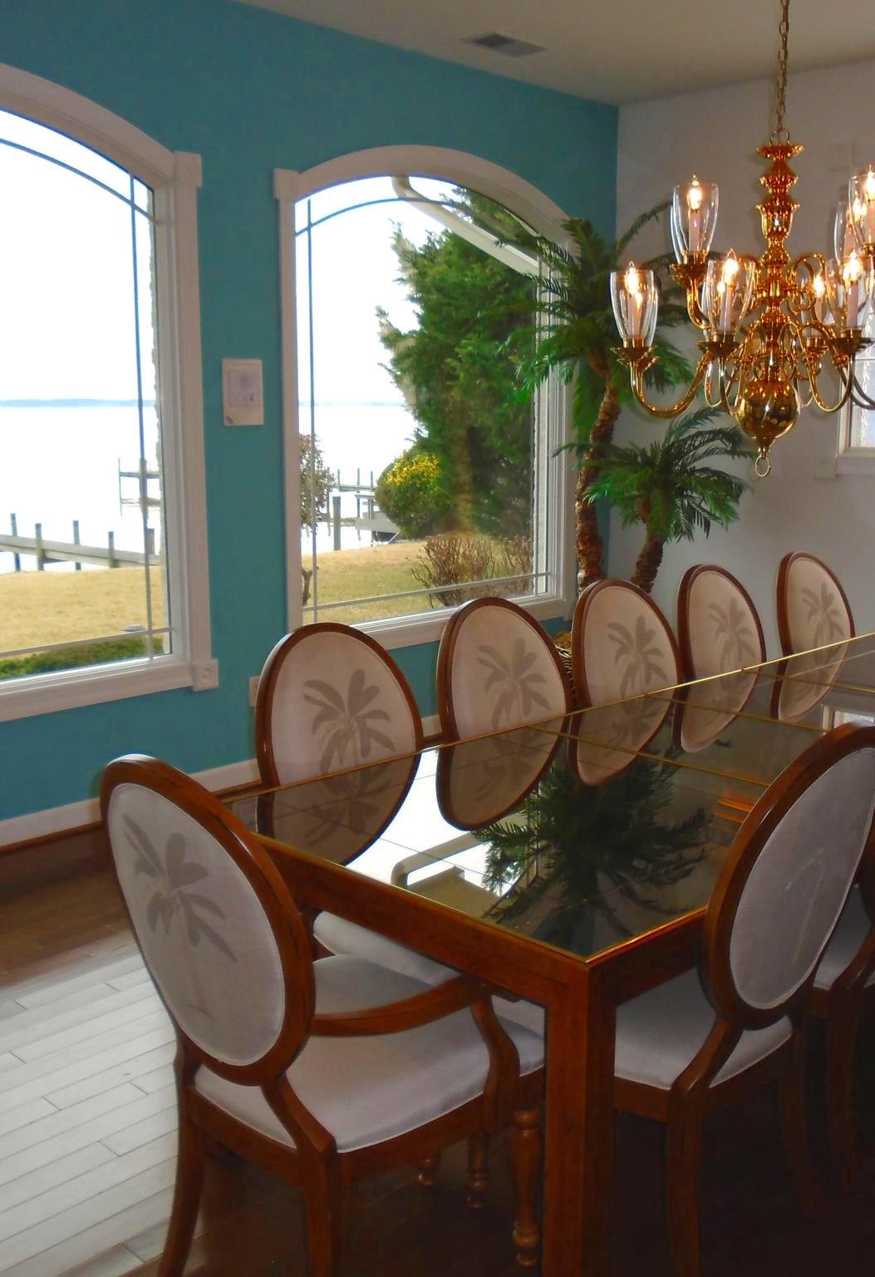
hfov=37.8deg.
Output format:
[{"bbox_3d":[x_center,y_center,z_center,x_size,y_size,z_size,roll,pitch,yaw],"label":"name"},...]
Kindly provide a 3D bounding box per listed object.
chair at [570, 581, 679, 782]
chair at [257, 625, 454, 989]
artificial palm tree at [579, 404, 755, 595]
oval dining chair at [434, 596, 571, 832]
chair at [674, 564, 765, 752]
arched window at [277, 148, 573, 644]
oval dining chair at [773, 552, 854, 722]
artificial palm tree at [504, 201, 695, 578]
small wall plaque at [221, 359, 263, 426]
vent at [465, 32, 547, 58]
[{"bbox_3d":[0.700,0.392,3.556,0.651,1.055,0.510,10,14,43],"label":"chair"},{"bbox_3d":[-0.045,0.518,2.851,0.660,1.050,0.510,10,14,43],"label":"chair"},{"bbox_3d":[1.076,-0.348,6.266,0.820,1.570,0.820,10,14,43],"label":"artificial palm tree"},{"bbox_3d":[0.354,0.449,3.250,0.660,1.050,0.510,10,14,43],"label":"oval dining chair"},{"bbox_3d":[1.053,0.328,3.912,0.651,1.055,0.510,10,14,42],"label":"chair"},{"bbox_3d":[0.045,-1.069,5.822,0.080,2.225,1.940,10,14,43],"label":"arched window"},{"bbox_3d":[1.466,0.254,4.327,0.651,1.055,0.510,10,14,43],"label":"oval dining chair"},{"bbox_3d":[0.840,-0.782,6.164,0.900,2.450,0.900,0,10,0],"label":"artificial palm tree"},{"bbox_3d":[-0.752,-0.959,4.995,0.025,0.253,0.192,10,14,43],"label":"small wall plaque"},{"bbox_3d":[0.287,-2.503,5.418,0.190,0.020,0.360,10,14,43],"label":"vent"}]

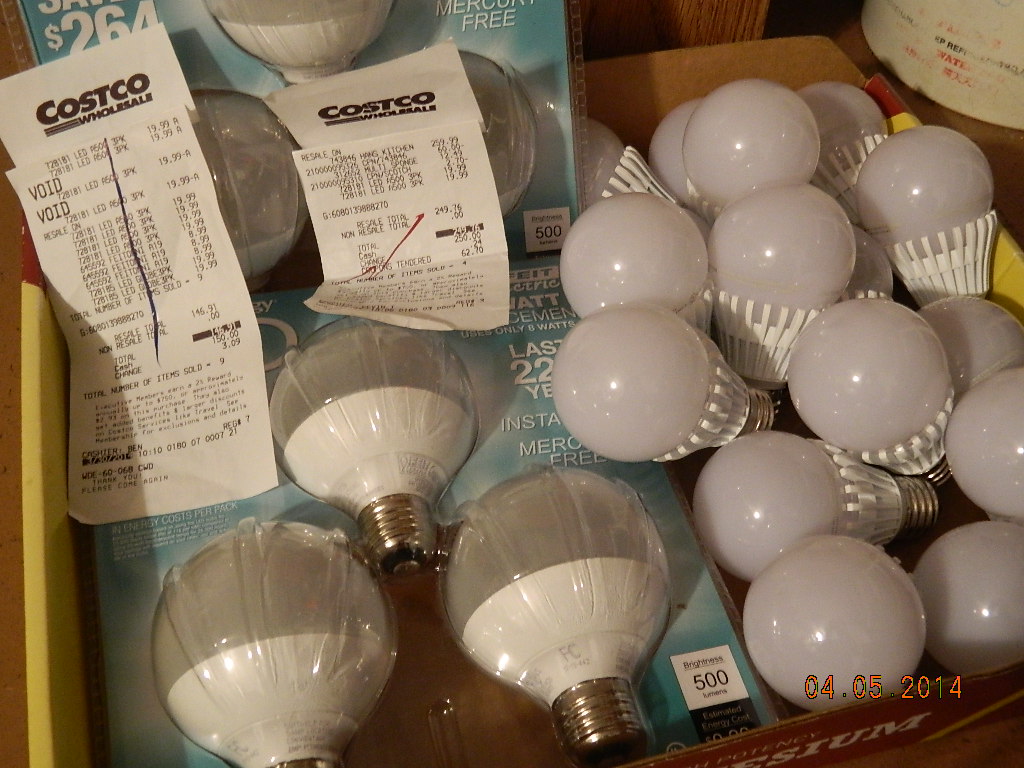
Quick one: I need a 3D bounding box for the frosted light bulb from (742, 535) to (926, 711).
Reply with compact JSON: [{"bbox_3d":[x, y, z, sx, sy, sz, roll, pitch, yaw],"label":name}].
[{"bbox_3d":[0.126,0.082,0.446,0.061,0.061,0.112,3,5,31],"label":"frosted light bulb"}]

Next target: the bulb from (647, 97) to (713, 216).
[{"bbox_3d":[0.115,-0.098,0.618,0.061,0.061,0.112,-34,74,-11],"label":"bulb"}]

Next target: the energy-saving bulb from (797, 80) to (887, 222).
[{"bbox_3d":[0.177,-0.105,0.631,0.061,0.061,0.112,-24,78,-6],"label":"energy-saving bulb"}]

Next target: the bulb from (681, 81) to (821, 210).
[{"bbox_3d":[0.111,-0.086,0.567,0.061,0.112,0.061,-4,37,3],"label":"bulb"}]

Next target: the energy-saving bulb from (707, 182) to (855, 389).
[{"bbox_3d":[0.110,-0.030,0.519,0.061,0.112,0.061,6,19,-2],"label":"energy-saving bulb"}]

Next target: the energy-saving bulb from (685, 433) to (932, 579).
[{"bbox_3d":[0.126,0.050,0.497,0.112,0.061,0.061,1,89,-27],"label":"energy-saving bulb"}]

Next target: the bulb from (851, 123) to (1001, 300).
[{"bbox_3d":[0.200,-0.066,0.573,0.061,0.112,0.061,-17,12,4],"label":"bulb"}]

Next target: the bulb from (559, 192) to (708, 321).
[{"bbox_3d":[0.060,-0.030,0.519,0.061,0.112,0.061,-18,34,12],"label":"bulb"}]

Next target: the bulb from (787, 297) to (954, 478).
[{"bbox_3d":[0.154,0.010,0.501,0.061,0.112,0.061,-20,49,24],"label":"bulb"}]

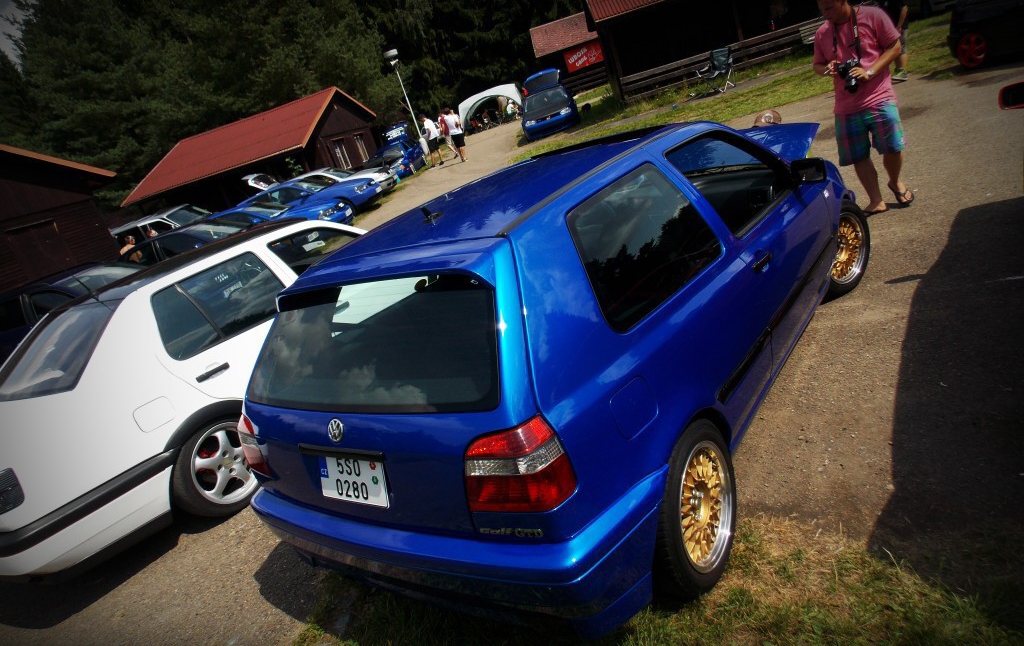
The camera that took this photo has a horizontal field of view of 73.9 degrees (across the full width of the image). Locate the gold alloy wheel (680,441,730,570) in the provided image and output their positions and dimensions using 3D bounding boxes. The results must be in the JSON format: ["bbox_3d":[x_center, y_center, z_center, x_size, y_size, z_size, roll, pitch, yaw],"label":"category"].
[{"bbox_3d":[0.583,0.602,2.268,0.170,0.425,0.425,-3,23,39],"label":"gold alloy wheel"}]

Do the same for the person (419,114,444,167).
[{"bbox_3d":[-2.741,-6.102,22.849,0.420,1.770,0.520,2,26,47],"label":"person"}]

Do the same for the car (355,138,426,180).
[{"bbox_3d":[-4.550,-6.133,25.670,1.700,1.420,4.000,-15,18,10],"label":"car"}]

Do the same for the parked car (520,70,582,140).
[{"bbox_3d":[1.115,-6.804,21.238,1.700,1.900,4.000,-15,18,10],"label":"parked car"}]

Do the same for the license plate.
[{"bbox_3d":[-0.499,0.486,2.122,0.320,0.152,0.015,-3,5,39],"label":"license plate"}]

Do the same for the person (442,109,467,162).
[{"bbox_3d":[-1.928,-6.239,22.637,0.520,1.770,0.420,-19,17,-4],"label":"person"}]

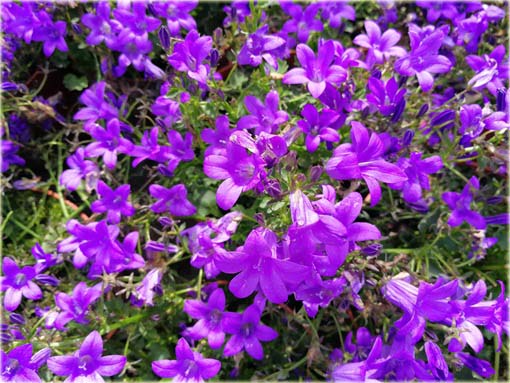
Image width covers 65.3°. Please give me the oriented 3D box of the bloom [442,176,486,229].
[{"bbox_3d":[0.150,0.008,0.285,0.033,0.020,0.036,0,84,6],"label":"bloom"}]

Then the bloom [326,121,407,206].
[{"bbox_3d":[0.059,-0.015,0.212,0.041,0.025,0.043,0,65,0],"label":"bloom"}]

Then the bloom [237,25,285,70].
[{"bbox_3d":[0.005,-0.108,0.297,0.033,0.023,0.031,0,81,12],"label":"bloom"}]

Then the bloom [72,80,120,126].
[{"bbox_3d":[-0.118,-0.065,0.295,0.033,0.021,0.032,0,65,3],"label":"bloom"}]

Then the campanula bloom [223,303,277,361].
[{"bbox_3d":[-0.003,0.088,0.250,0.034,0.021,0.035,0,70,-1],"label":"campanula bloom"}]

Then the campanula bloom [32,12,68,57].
[{"bbox_3d":[-0.168,-0.128,0.325,0.030,0.019,0.034,0,87,-16],"label":"campanula bloom"}]

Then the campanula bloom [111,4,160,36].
[{"bbox_3d":[-0.094,-0.137,0.315,0.037,0.021,0.031,0,83,-9],"label":"campanula bloom"}]

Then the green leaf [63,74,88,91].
[{"bbox_3d":[-0.151,-0.092,0.335,0.022,0.007,0.020,0,50,0],"label":"green leaf"}]

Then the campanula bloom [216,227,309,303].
[{"bbox_3d":[0.003,0.032,0.175,0.039,0.035,0.024,0,18,3],"label":"campanula bloom"}]

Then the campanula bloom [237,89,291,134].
[{"bbox_3d":[0.005,-0.053,0.265,0.034,0.022,0.032,0,66,0],"label":"campanula bloom"}]

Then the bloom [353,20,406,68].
[{"bbox_3d":[0.085,-0.100,0.270,0.036,0.022,0.035,0,60,-3],"label":"bloom"}]

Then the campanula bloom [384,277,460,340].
[{"bbox_3d":[0.083,0.059,0.200,0.030,0.034,0.034,23,15,38],"label":"campanula bloom"}]

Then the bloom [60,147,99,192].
[{"bbox_3d":[-0.128,-0.016,0.290,0.030,0.022,0.033,0,81,15],"label":"bloom"}]

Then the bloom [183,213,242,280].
[{"bbox_3d":[-0.025,0.032,0.238,0.034,0.023,0.037,0,75,-3],"label":"bloom"}]

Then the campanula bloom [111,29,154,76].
[{"bbox_3d":[-0.092,-0.105,0.300,0.034,0.034,0.022,0,11,0],"label":"campanula bloom"}]

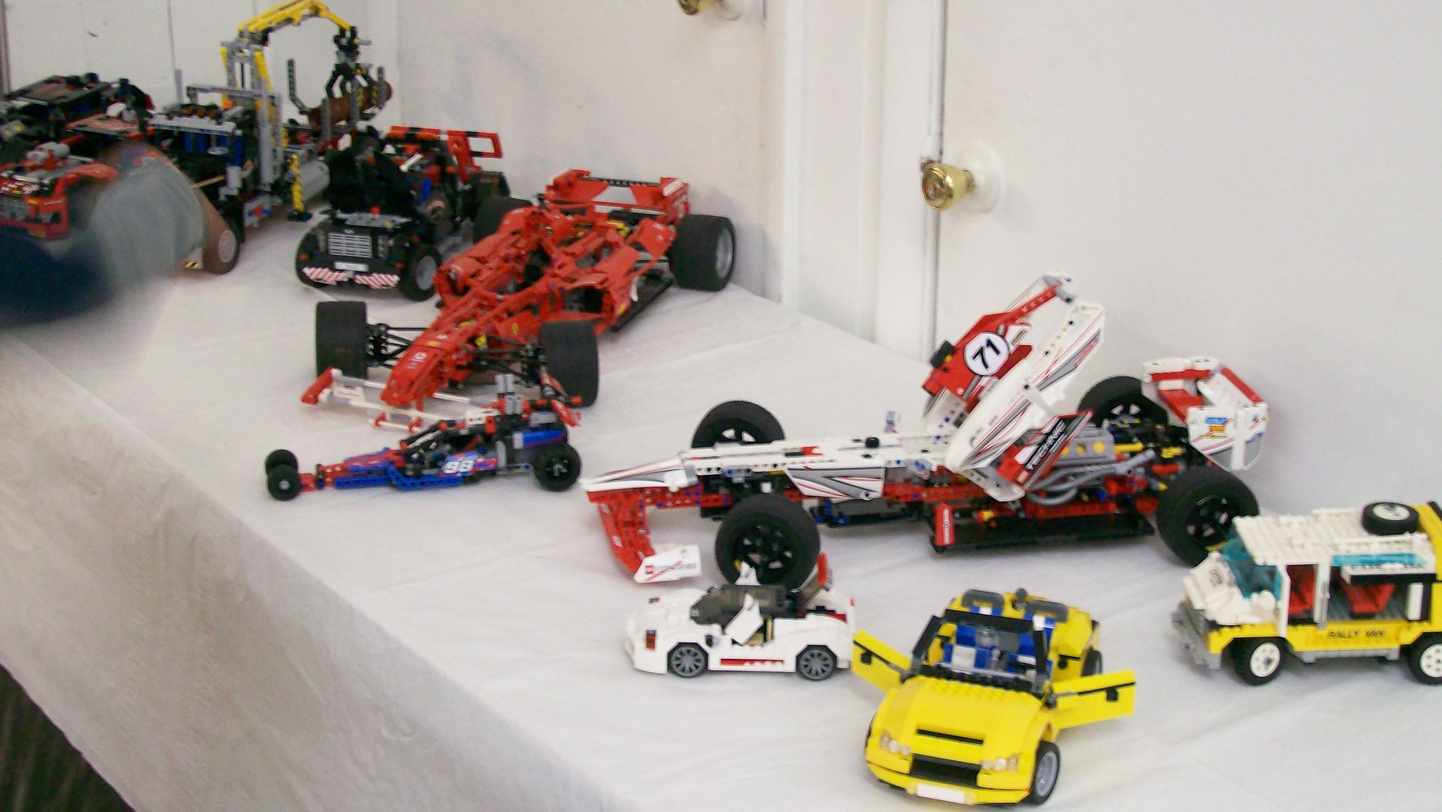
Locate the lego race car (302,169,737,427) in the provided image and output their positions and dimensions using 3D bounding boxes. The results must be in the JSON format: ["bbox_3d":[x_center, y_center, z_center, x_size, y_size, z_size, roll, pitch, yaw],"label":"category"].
[{"bbox_3d":[-0.214,-0.128,2.503,0.296,0.120,0.637,6,21,18],"label":"lego race car"}]

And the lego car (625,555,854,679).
[{"bbox_3d":[0.014,0.156,1.764,0.175,0.080,0.071,1,20,5],"label":"lego car"}]

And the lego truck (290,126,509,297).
[{"bbox_3d":[-0.370,-0.232,2.756,0.164,0.150,0.305,7,21,21],"label":"lego truck"}]

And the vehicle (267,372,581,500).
[{"bbox_3d":[-0.274,0.022,2.124,0.281,0.096,0.125,-4,20,-10],"label":"vehicle"}]

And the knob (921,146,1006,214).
[{"bbox_3d":[0.231,-0.218,2.283,0.060,0.065,0.065,-13,23,-31],"label":"knob"}]

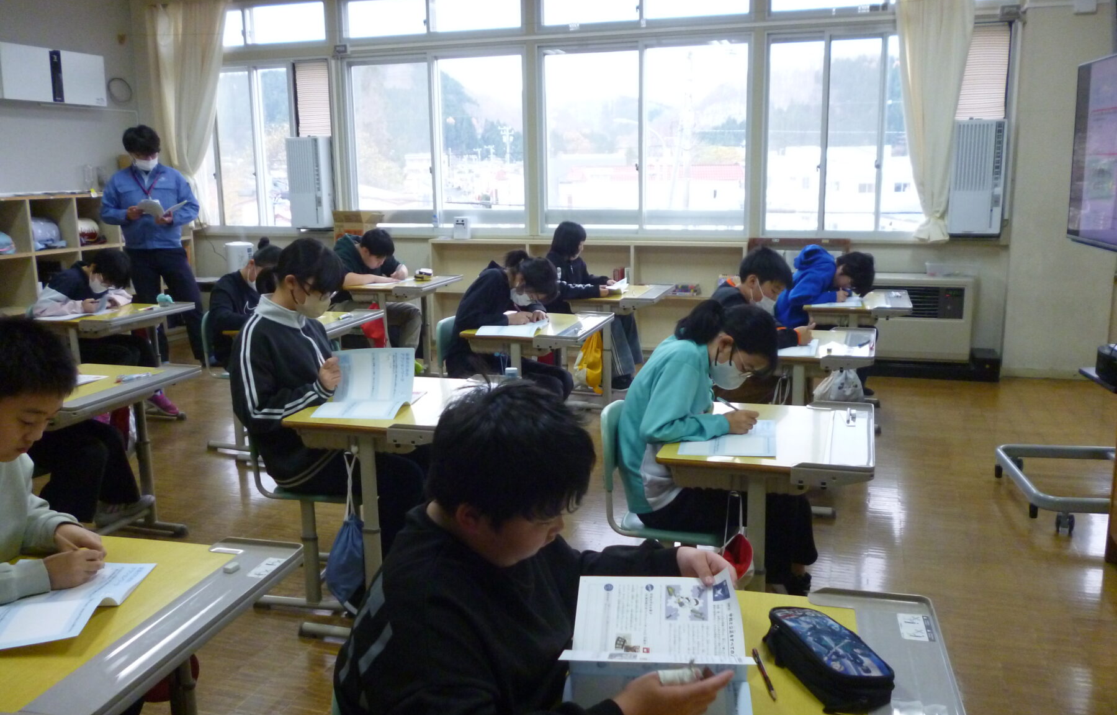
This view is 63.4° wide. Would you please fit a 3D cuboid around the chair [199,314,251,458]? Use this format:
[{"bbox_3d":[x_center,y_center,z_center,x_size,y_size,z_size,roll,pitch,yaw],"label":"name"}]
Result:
[{"bbox_3d":[-1.602,0.101,4.750,0.430,0.710,0.380,2,12,13],"label":"chair"}]

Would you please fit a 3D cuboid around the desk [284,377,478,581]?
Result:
[{"bbox_3d":[-0.444,0.477,2.879,0.540,0.724,0.630,3,13,16],"label":"desk"}]

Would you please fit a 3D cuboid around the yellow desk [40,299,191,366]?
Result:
[{"bbox_3d":[-2.395,0.081,4.945,0.540,0.688,0.630,3,13,16],"label":"yellow desk"}]

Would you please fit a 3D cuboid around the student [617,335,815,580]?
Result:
[{"bbox_3d":[0.429,0.317,2.433,0.559,0.945,0.437,3,11,17],"label":"student"}]

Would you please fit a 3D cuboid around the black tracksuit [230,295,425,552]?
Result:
[{"bbox_3d":[-0.684,0.231,2.921,0.580,0.900,0.430,2,12,16],"label":"black tracksuit"}]

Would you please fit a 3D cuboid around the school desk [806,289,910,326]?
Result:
[{"bbox_3d":[1.650,0.005,5.042,0.540,0.689,0.630,3,13,18],"label":"school desk"}]

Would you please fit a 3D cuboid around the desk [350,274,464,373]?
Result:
[{"bbox_3d":[-1.020,-0.170,6.107,0.565,0.691,0.660,3,12,17],"label":"desk"}]

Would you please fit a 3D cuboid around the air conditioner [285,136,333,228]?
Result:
[{"bbox_3d":[-2.068,-1.448,7.518,0.335,0.750,0.230,3,13,18],"label":"air conditioner"}]

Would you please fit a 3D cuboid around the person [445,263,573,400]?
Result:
[{"bbox_3d":[-0.204,-0.009,4.196,0.630,0.875,0.460,3,12,18],"label":"person"}]

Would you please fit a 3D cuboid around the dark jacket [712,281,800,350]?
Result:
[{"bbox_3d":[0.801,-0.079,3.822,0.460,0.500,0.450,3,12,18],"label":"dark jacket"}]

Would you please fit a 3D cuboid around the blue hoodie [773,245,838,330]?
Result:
[{"bbox_3d":[1.342,-0.351,4.893,0.390,0.535,0.460,3,12,18],"label":"blue hoodie"}]

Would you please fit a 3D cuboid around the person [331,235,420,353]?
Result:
[{"bbox_3d":[-1.121,-0.304,5.716,0.650,0.986,0.528,3,11,20],"label":"person"}]

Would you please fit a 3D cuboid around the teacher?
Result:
[{"bbox_3d":[-2.865,-0.777,6.500,0.640,1.730,0.450,-6,13,-23],"label":"teacher"}]

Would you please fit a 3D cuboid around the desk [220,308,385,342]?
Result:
[{"bbox_3d":[-1.286,0.132,4.679,0.565,0.666,0.660,2,12,13],"label":"desk"}]

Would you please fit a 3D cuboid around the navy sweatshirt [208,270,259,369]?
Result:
[{"bbox_3d":[-1.579,-0.215,4.715,0.470,0.520,0.440,5,13,26],"label":"navy sweatshirt"}]

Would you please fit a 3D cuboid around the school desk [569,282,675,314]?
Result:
[{"bbox_3d":[0.379,-0.069,5.479,0.540,0.684,0.630,3,13,17],"label":"school desk"}]

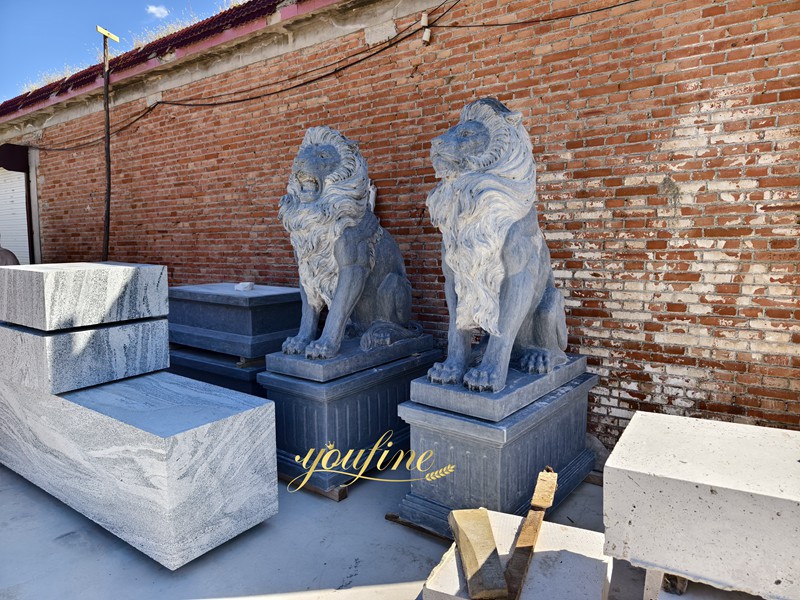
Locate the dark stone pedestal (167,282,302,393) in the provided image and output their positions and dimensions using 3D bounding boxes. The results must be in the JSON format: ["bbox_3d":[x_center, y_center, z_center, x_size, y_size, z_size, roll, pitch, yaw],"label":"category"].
[{"bbox_3d":[-1.490,0.412,4.879,1.395,1.020,0.793,4,8,36],"label":"dark stone pedestal"}]

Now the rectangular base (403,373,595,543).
[{"bbox_3d":[0.608,0.734,2.989,0.594,0.693,1.233,4,7,38],"label":"rectangular base"}]

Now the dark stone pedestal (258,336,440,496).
[{"bbox_3d":[-0.286,0.719,3.651,0.594,0.604,1.233,4,7,36],"label":"dark stone pedestal"}]

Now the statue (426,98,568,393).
[{"bbox_3d":[0.574,-0.329,2.980,0.512,1.487,1.033,5,8,38],"label":"statue"}]

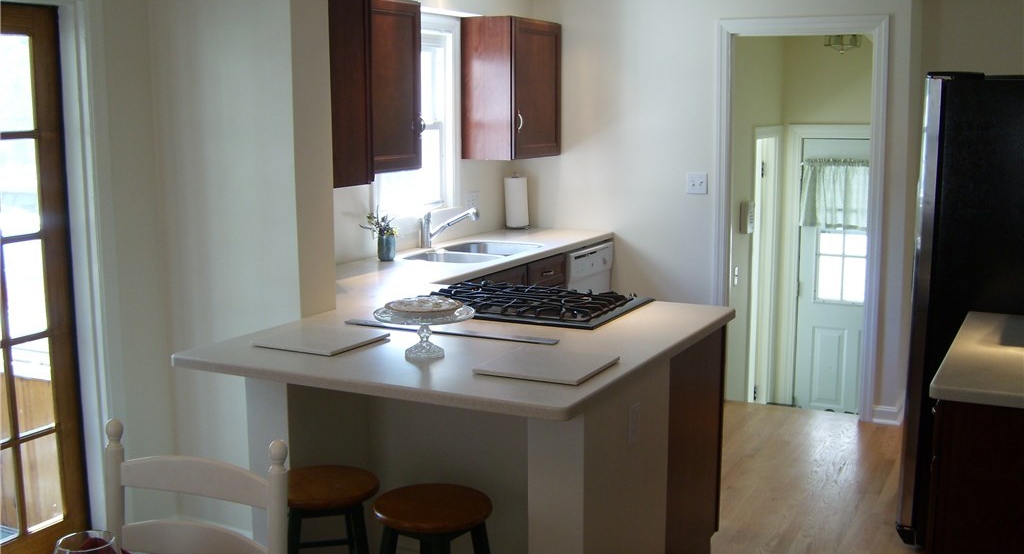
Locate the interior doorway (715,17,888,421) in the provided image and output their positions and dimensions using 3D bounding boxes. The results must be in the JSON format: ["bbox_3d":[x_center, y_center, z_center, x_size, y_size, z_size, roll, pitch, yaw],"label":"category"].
[{"bbox_3d":[1.554,-0.317,5.663,0.884,2.119,0.140,4,10,27],"label":"interior doorway"}]

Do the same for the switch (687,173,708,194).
[{"bbox_3d":[1.043,-0.524,5.828,0.120,0.113,0.016,4,10,27],"label":"switch"}]

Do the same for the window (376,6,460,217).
[{"bbox_3d":[-0.501,-0.847,5.354,0.100,1.030,0.875,4,10,27],"label":"window"}]

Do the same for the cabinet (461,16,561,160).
[{"bbox_3d":[0.010,-1.068,5.928,0.324,0.762,0.628,4,10,27],"label":"cabinet"}]

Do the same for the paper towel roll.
[{"bbox_3d":[0.033,-0.427,6.184,0.137,0.310,0.137,0,9,0],"label":"paper towel roll"}]

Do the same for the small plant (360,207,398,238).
[{"bbox_3d":[-0.641,-0.260,5.030,0.130,0.155,0.160,4,10,27],"label":"small plant"}]

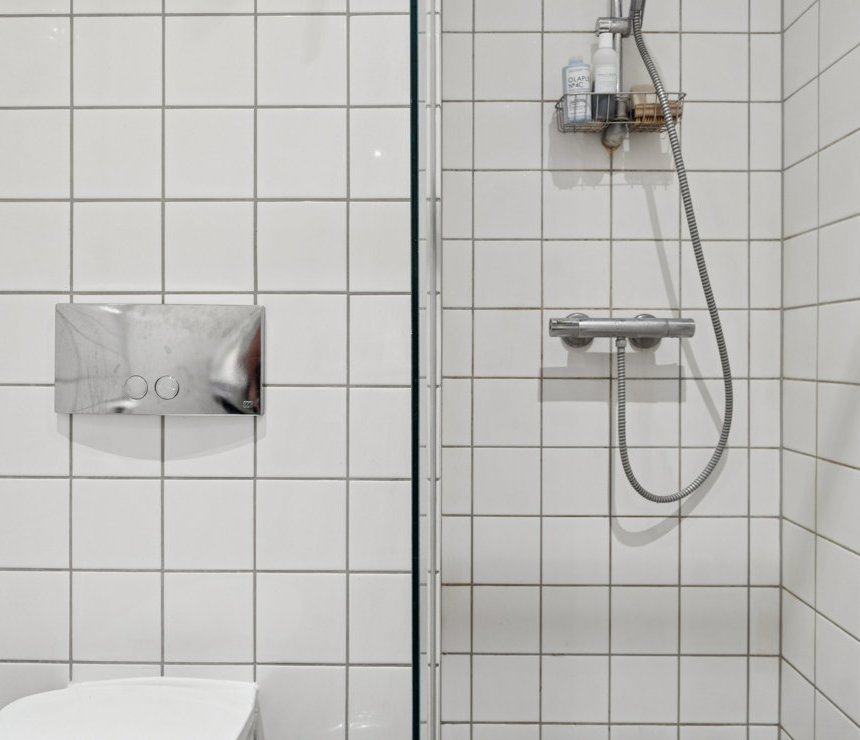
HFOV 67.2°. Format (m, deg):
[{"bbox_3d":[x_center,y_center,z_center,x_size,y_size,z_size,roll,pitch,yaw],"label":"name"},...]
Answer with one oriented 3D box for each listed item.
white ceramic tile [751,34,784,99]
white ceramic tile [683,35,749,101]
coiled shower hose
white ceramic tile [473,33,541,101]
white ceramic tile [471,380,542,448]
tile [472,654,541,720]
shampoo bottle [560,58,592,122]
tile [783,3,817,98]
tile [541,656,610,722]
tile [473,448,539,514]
[{"bbox_3d":[0.729,-0.658,1.411,0.066,0.147,0.010,0,0,0],"label":"white ceramic tile"},{"bbox_3d":[0.620,-0.658,1.412,0.147,0.147,0.010,0,0,0],"label":"white ceramic tile"},{"bbox_3d":[0.508,-0.227,1.335,0.240,1.010,0.080,0,0,0],"label":"coiled shower hose"},{"bbox_3d":[0.170,-0.659,1.413,0.147,0.147,0.010,0,0,0],"label":"white ceramic tile"},{"bbox_3d":[0.167,0.092,1.411,0.147,0.147,0.010,0,0,0],"label":"white ceramic tile"},{"bbox_3d":[0.165,0.691,1.410,0.146,0.146,0.010,0,0,0],"label":"tile"},{"bbox_3d":[0.303,-0.578,1.346,0.050,0.138,0.043,-2,0,0],"label":"shampoo bottle"},{"bbox_3d":[0.767,-0.654,1.335,0.010,0.147,0.142,0,0,1],"label":"tile"},{"bbox_3d":[0.320,0.705,1.429,0.149,0.149,0.010,0,0,0],"label":"tile"},{"bbox_3d":[0.168,0.248,1.429,0.149,0.149,0.010,0,0,0],"label":"tile"}]

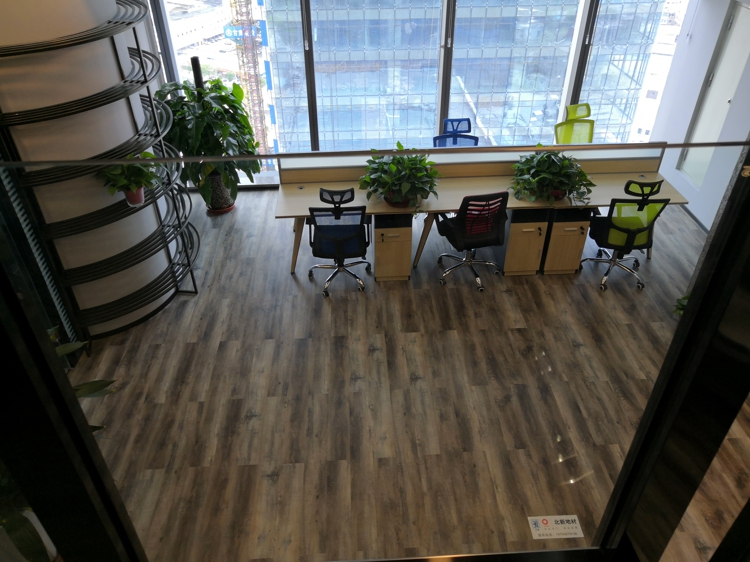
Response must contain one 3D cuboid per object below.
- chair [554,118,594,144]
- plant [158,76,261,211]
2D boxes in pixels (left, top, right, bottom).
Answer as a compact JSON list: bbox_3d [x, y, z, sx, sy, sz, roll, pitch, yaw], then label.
[{"bbox_3d":[2.246,-1.286,6.257,0.620,1.090,0.620,-14,39,-17],"label":"chair"},{"bbox_3d":[-1.699,-1.392,6.121,1.000,1.480,0.920,-2,37,-2],"label":"plant"}]

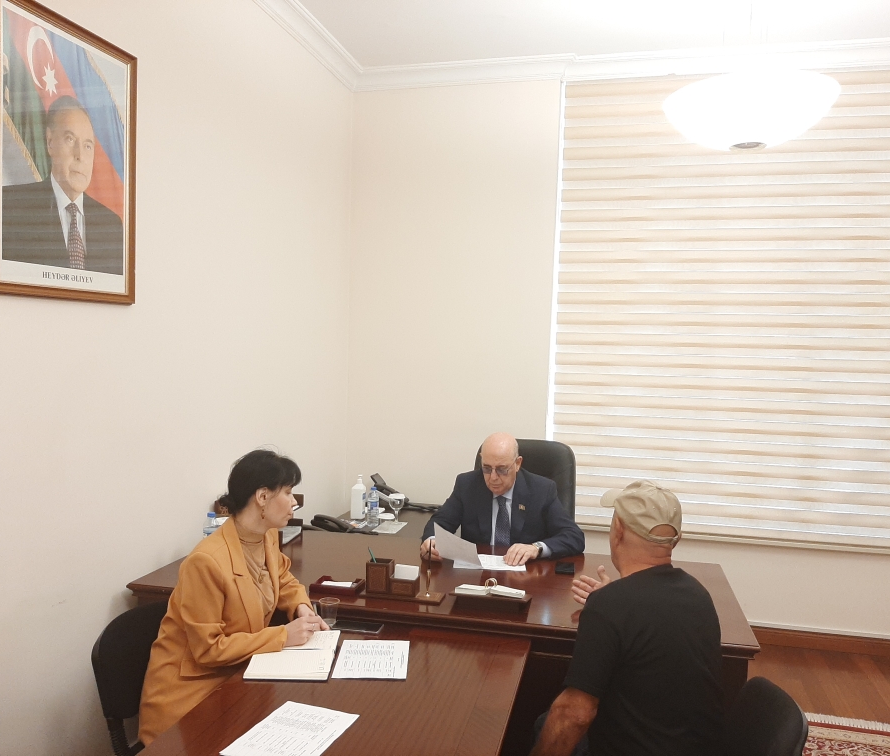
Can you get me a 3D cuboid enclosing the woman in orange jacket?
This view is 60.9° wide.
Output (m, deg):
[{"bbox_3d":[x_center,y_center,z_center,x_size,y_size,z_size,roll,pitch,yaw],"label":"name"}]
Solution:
[{"bbox_3d":[-0.643,0.912,2.327,0.700,1.310,0.510,3,3,22],"label":"woman in orange jacket"}]

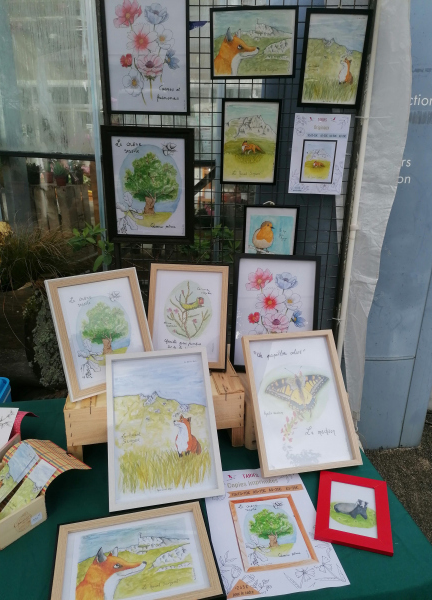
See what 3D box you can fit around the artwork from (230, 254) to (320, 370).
[{"bbox_3d":[0.160,0.040,1.267,0.229,0.316,0.020,3,-2,7],"label":"artwork"}]

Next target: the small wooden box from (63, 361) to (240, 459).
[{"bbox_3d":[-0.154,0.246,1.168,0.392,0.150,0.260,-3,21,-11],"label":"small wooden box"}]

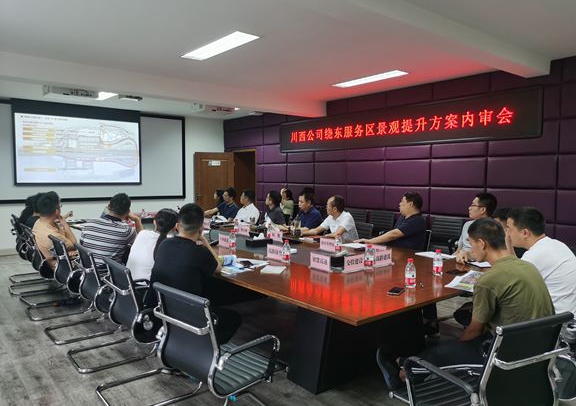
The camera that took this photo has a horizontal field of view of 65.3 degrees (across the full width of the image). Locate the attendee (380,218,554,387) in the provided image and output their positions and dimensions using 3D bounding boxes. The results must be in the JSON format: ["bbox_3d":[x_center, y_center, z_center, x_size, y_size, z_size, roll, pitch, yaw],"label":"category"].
[{"bbox_3d":[0.986,0.693,2.565,0.550,1.240,0.930,-3,4,-43],"label":"attendee"}]

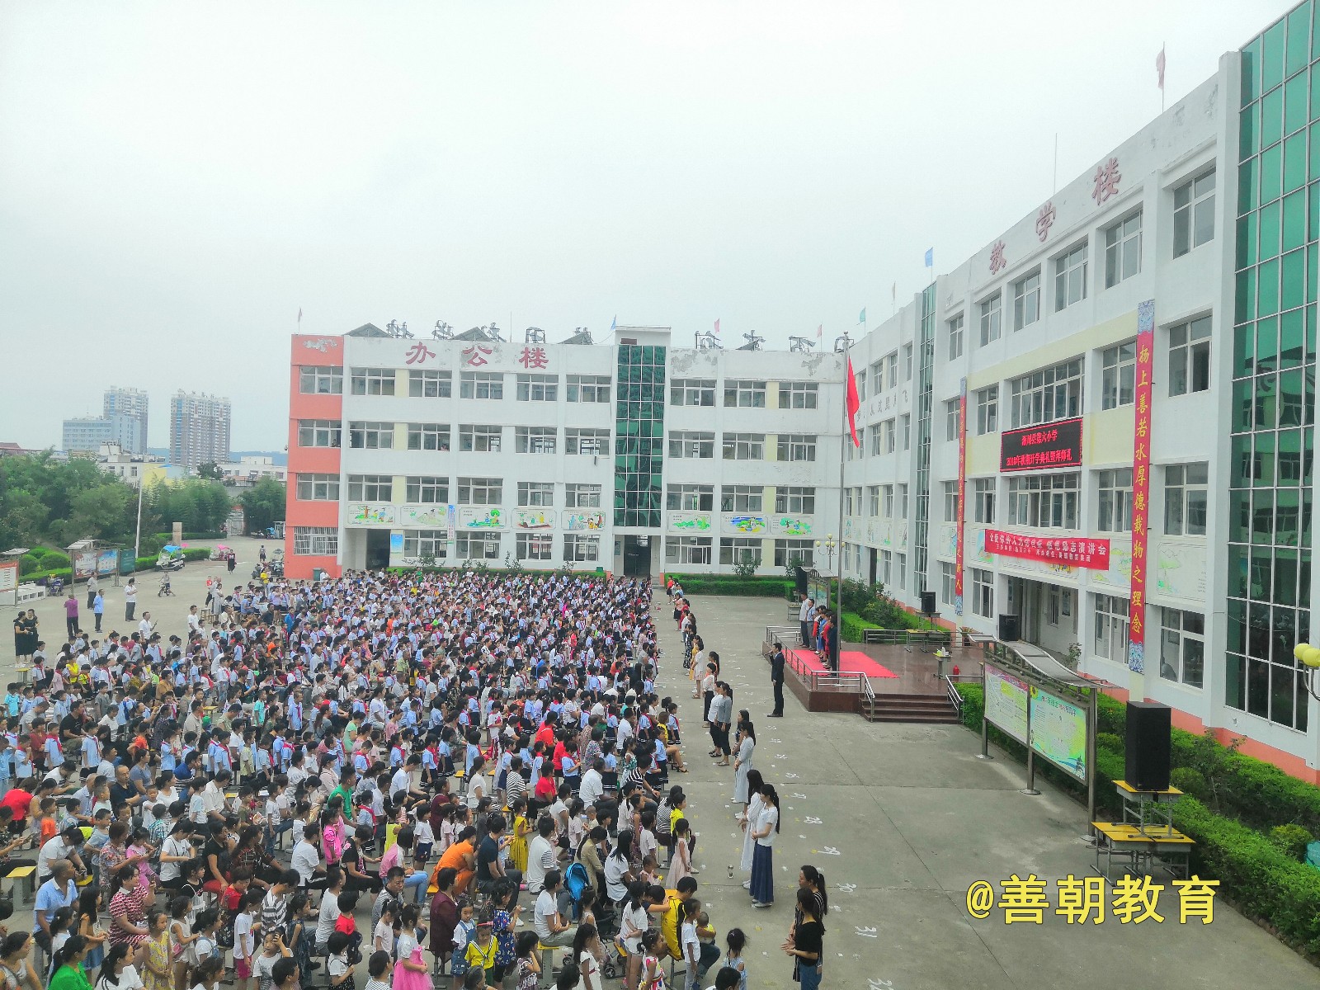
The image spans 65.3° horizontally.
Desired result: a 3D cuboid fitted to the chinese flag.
[{"bbox_3d":[5.320,-2.575,28.251,0.430,2.450,0.300,2,0,-1],"label":"chinese flag"}]

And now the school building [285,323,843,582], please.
[{"bbox_3d":[-5.835,-2.170,69.400,34.600,15.800,10.000,2,0,-2],"label":"school building"}]

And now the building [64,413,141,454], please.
[{"bbox_3d":[-397.606,-29.382,733.366,45.000,53.600,24.000,2,0,18],"label":"building"}]

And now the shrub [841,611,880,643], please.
[{"bbox_3d":[7.868,5.460,41.183,0.920,0.920,6.300,2,0,-1],"label":"shrub"}]

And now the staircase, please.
[{"bbox_3d":[6.468,5.509,26.508,2.380,0.520,1.050,2,0,-2],"label":"staircase"}]

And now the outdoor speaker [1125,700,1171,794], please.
[{"bbox_3d":[7.315,3.770,15.477,0.480,1.220,0.530,2,0,-1],"label":"outdoor speaker"}]

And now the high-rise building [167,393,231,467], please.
[{"bbox_3d":[-407.720,-46.698,914.187,24.000,88.800,42.000,1,0,30],"label":"high-rise building"}]

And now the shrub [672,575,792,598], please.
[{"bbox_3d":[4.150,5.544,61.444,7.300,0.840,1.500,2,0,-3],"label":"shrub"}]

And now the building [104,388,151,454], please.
[{"bbox_3d":[-474.677,-48.683,917.075,25.000,92.800,25.000,1,0,30],"label":"building"}]

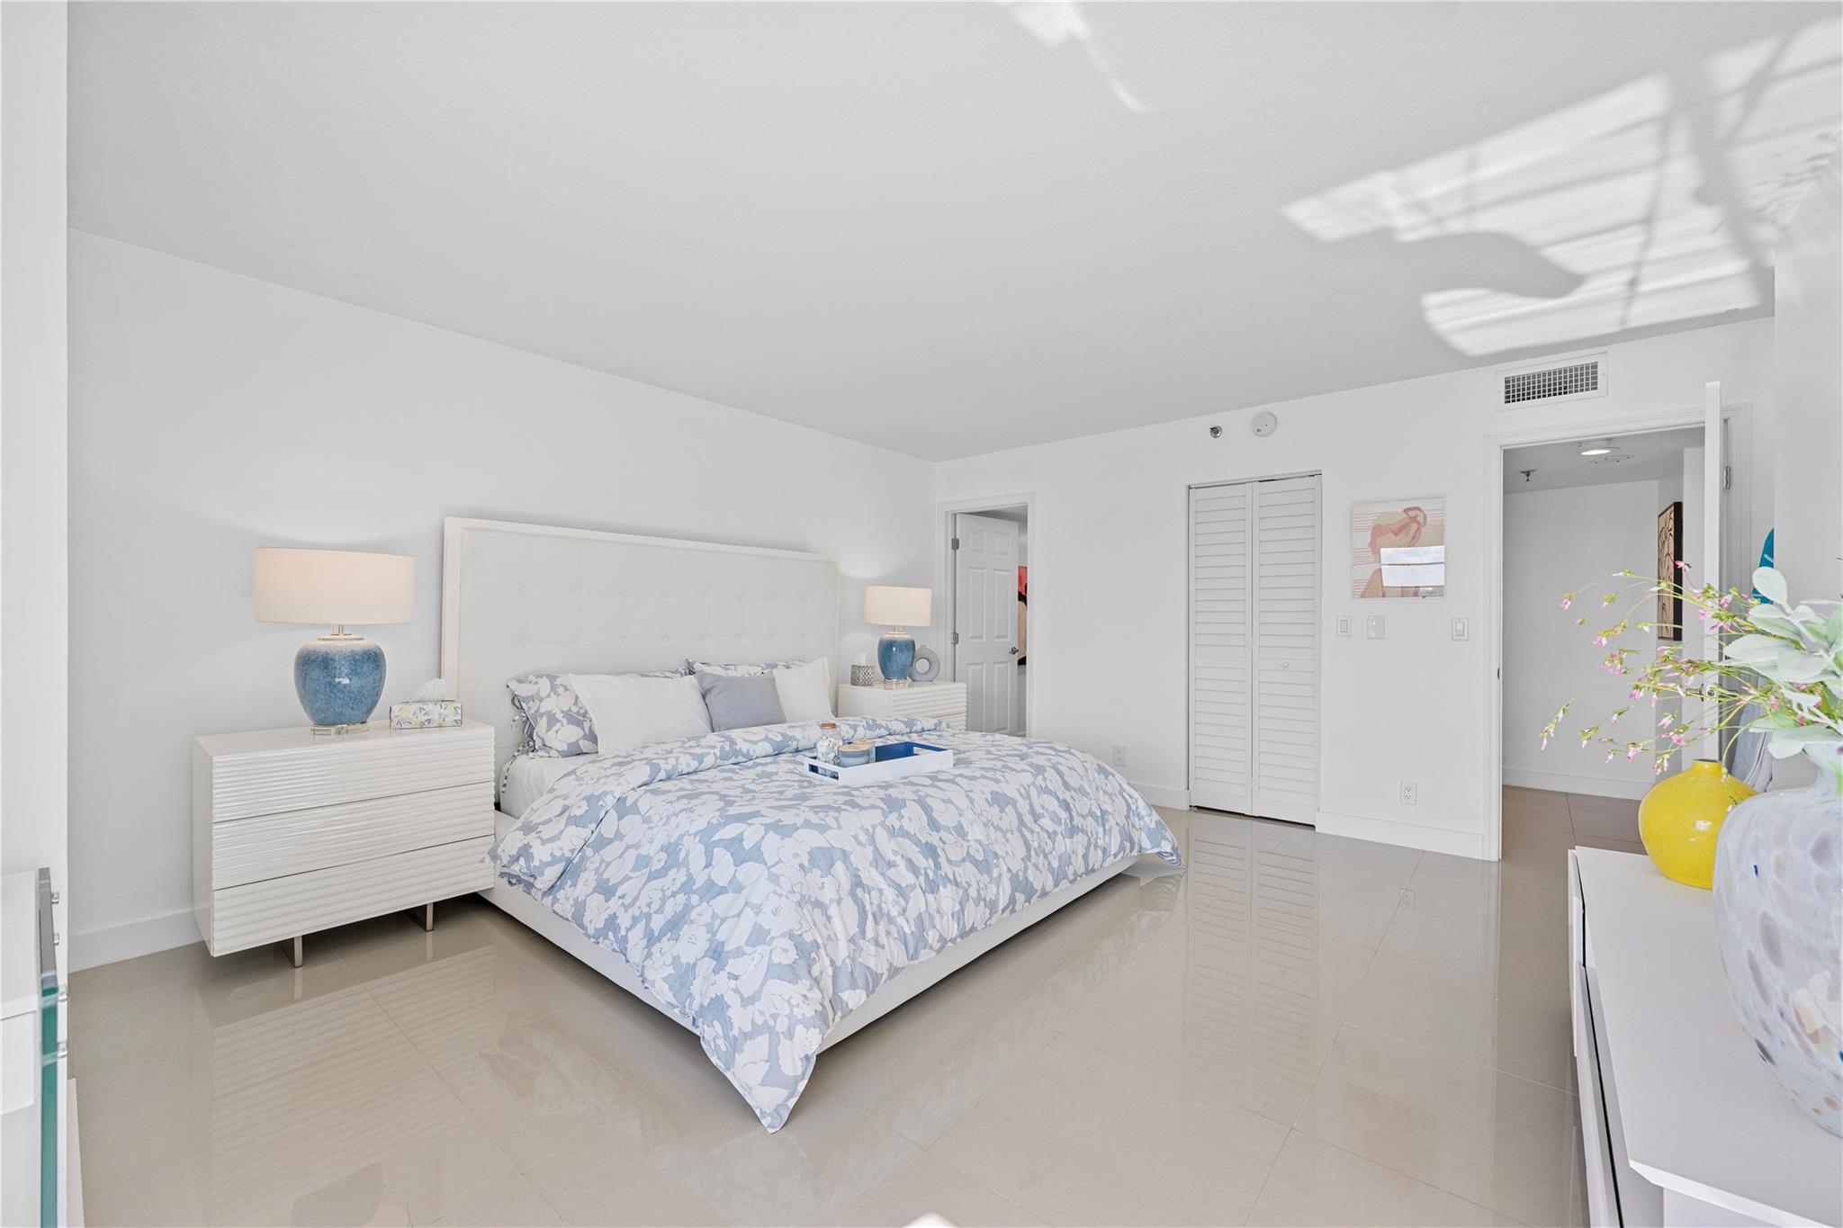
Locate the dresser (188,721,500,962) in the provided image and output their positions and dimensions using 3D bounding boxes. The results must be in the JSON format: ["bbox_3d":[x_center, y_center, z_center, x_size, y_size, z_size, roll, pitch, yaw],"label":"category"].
[{"bbox_3d":[-2.153,0.820,2.705,0.562,0.749,0.797,0,0,40],"label":"dresser"}]

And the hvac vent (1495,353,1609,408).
[{"bbox_3d":[2.981,-1.097,3.394,0.391,0.192,0.025,0,0,40],"label":"hvac vent"}]

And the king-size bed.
[{"bbox_3d":[-0.487,0.403,3.284,2.337,1.615,2.387,0,0,40],"label":"king-size bed"}]

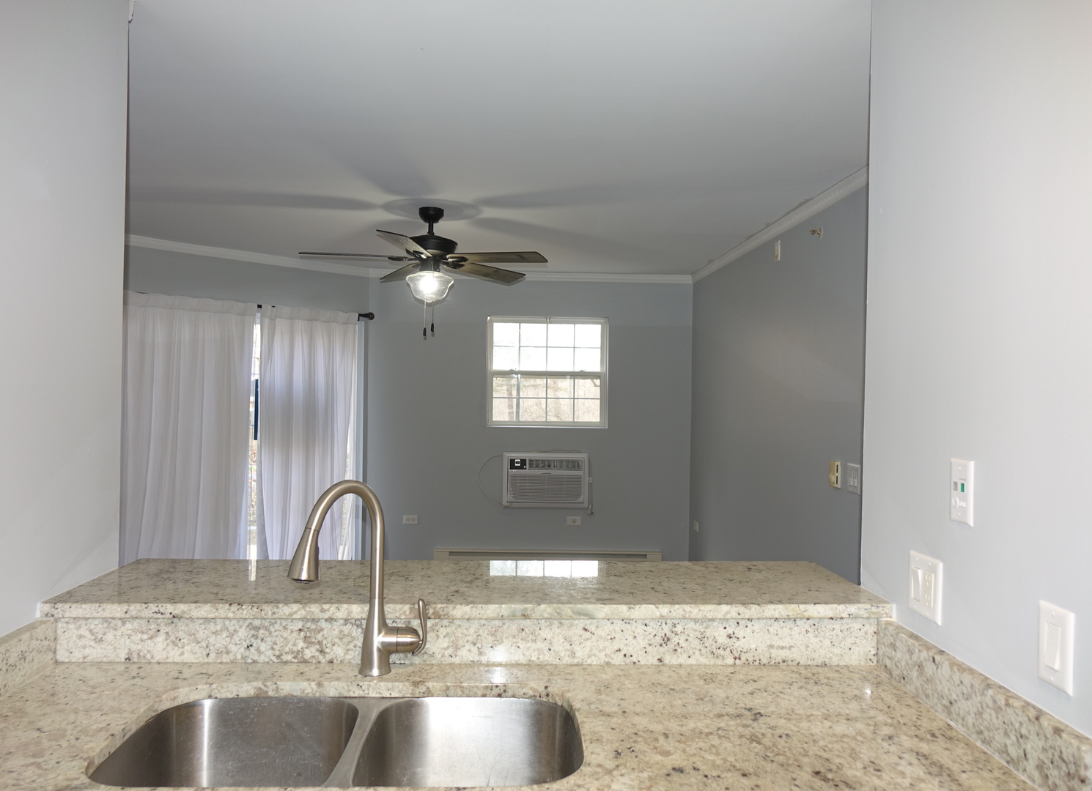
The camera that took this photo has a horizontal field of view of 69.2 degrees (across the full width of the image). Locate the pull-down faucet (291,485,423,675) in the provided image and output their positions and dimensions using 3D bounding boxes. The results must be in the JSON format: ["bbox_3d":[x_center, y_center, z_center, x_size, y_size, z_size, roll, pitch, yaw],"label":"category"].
[{"bbox_3d":[-0.346,0.353,1.484,0.127,0.385,0.285,1,1,30],"label":"pull-down faucet"}]

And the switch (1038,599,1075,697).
[{"bbox_3d":[0.732,0.361,1.136,0.012,0.115,0.071,1,1,-2],"label":"switch"}]

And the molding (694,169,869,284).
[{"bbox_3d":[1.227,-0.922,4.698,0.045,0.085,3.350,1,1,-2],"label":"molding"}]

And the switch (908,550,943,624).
[{"bbox_3d":[0.717,0.362,1.496,0.011,0.114,0.116,1,1,-2],"label":"switch"}]

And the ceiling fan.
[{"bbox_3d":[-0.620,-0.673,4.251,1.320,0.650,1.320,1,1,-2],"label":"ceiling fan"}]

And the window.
[{"bbox_3d":[0.011,-0.181,6.355,0.965,0.880,0.100,1,1,-2],"label":"window"}]

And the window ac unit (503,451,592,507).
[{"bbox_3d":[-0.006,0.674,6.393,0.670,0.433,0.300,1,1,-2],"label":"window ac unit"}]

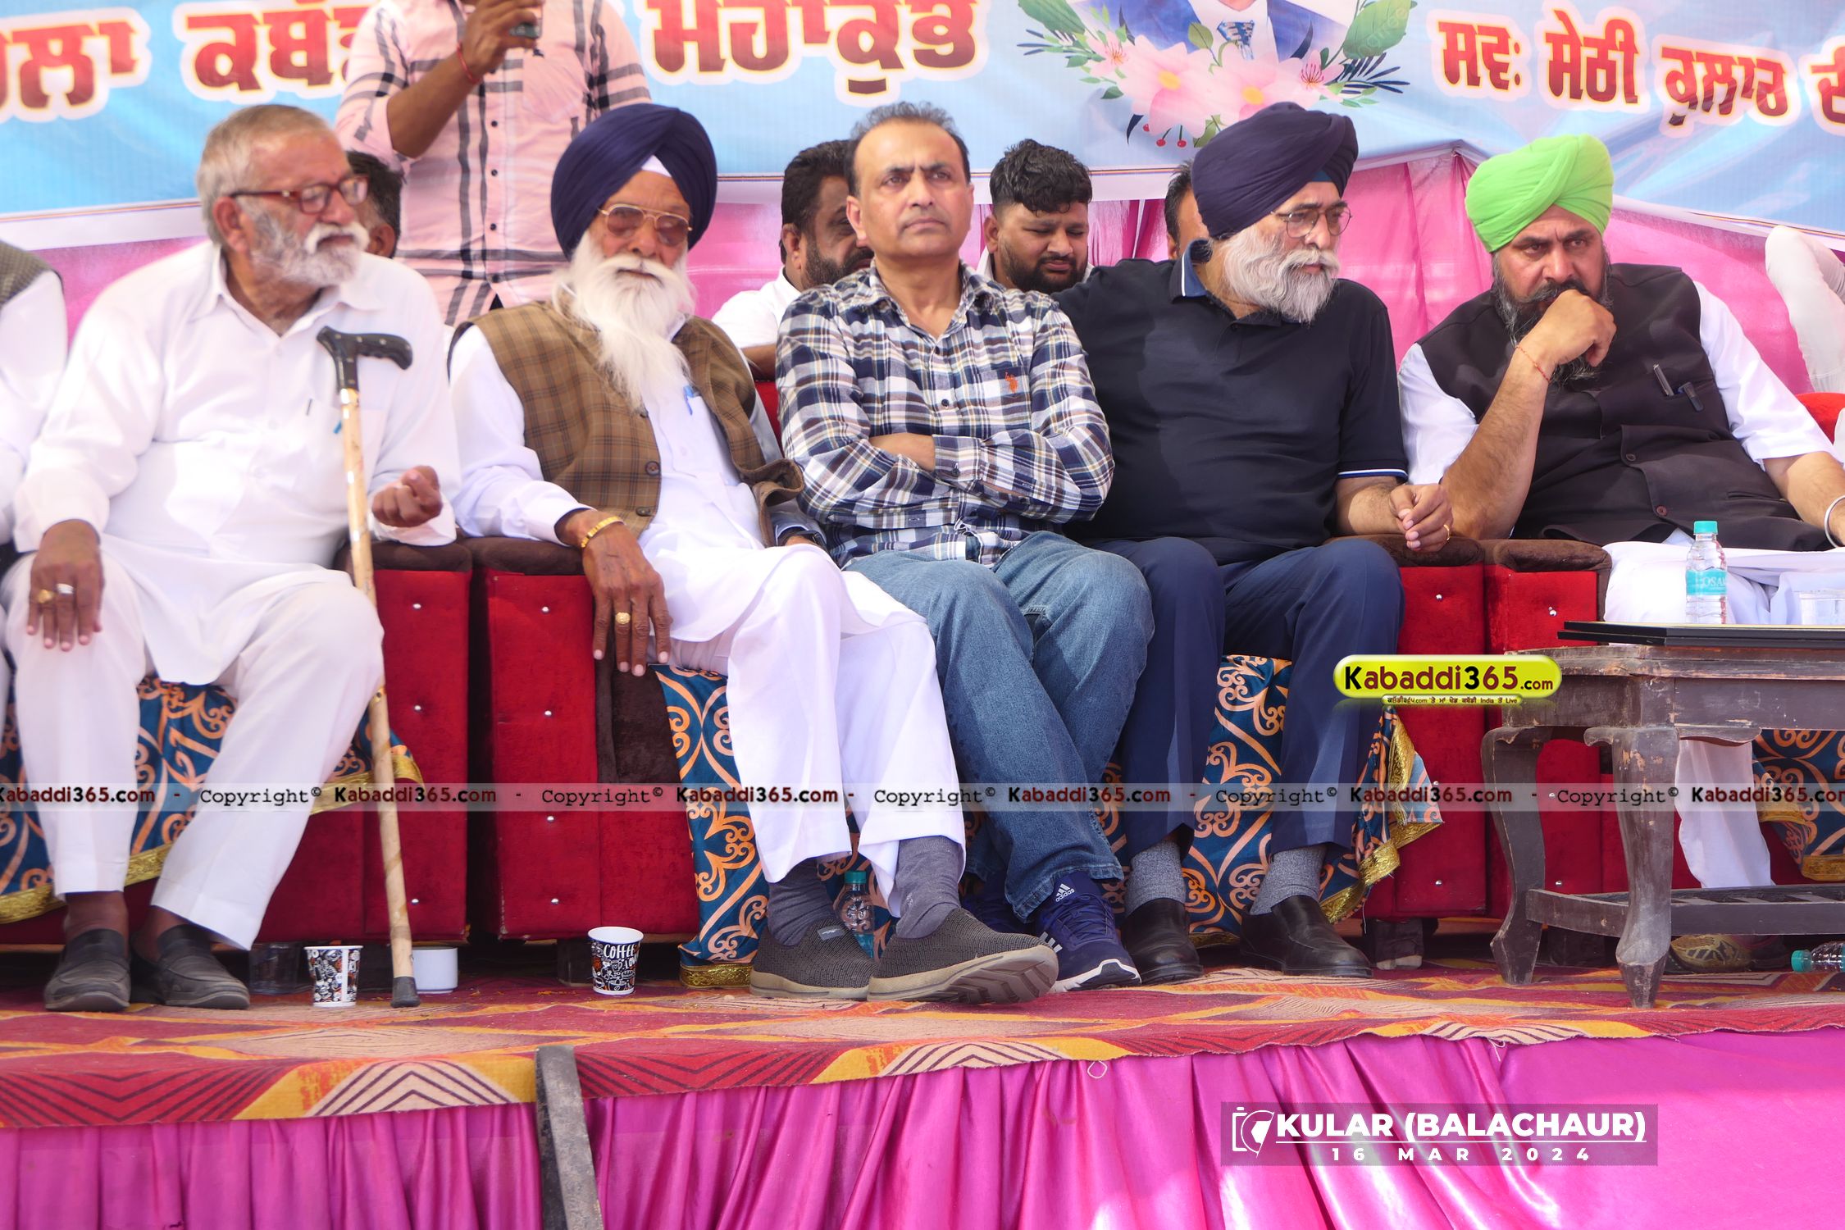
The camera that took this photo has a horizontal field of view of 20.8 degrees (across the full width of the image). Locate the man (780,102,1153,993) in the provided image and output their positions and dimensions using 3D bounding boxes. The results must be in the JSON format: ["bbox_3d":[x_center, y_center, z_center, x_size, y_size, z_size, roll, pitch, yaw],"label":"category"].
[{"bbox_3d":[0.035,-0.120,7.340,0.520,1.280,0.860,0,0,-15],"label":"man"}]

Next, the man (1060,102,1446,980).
[{"bbox_3d":[0.450,-0.125,7.500,0.600,1.280,0.860,0,0,-13],"label":"man"}]

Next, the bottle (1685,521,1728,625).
[{"bbox_3d":[1.023,-0.042,6.550,0.053,0.160,0.053,0,-1,0],"label":"bottle"}]

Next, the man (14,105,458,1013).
[{"bbox_3d":[-0.970,-0.100,7.050,0.630,1.250,0.840,0,0,-14],"label":"man"}]

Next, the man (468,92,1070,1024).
[{"bbox_3d":[-0.300,-0.115,7.120,0.620,1.260,1.000,0,0,-24],"label":"man"}]

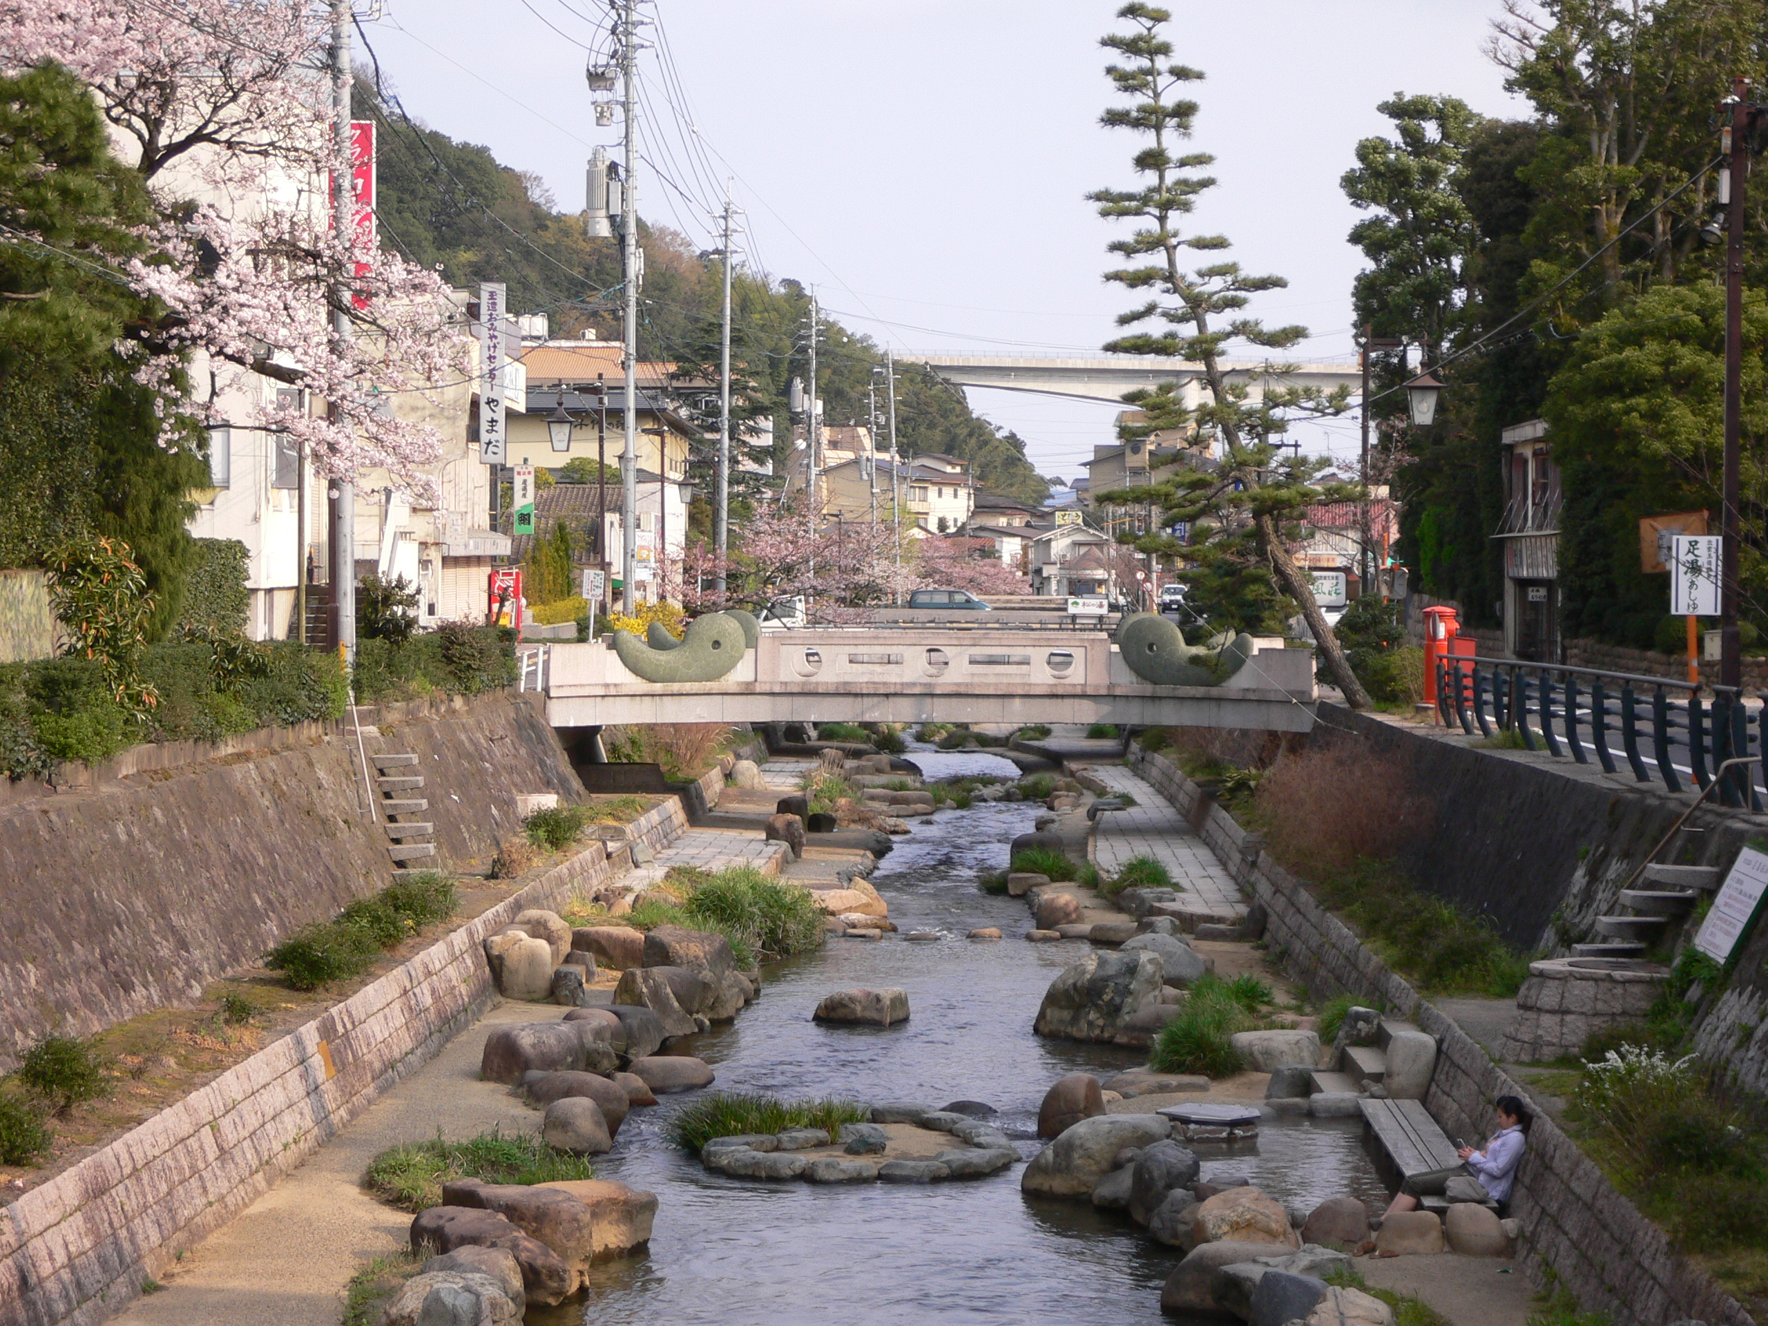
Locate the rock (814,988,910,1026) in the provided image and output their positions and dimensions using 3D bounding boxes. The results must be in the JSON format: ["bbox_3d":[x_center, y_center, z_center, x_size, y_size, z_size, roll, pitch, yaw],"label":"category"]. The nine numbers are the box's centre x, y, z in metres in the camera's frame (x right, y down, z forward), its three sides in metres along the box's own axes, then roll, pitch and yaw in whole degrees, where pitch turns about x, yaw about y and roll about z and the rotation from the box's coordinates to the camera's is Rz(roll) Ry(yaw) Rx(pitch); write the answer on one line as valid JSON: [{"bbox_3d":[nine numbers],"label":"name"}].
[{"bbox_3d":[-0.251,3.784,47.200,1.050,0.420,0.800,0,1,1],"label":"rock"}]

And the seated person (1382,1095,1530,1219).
[{"bbox_3d":[3.974,3.540,30.000,1.030,1.020,0.500,0,1,-8],"label":"seated person"}]

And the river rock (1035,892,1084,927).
[{"bbox_3d":[2.354,3.340,57.800,0.670,0.470,0.600,0,1,1],"label":"river rock"}]

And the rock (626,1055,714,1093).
[{"bbox_3d":[-1.946,3.748,39.000,0.790,0.320,0.520,0,1,0],"label":"rock"}]

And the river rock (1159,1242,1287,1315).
[{"bbox_3d":[2.160,3.855,27.000,0.850,0.430,0.650,0,1,0],"label":"river rock"}]

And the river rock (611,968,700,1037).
[{"bbox_3d":[-2.435,3.620,45.708,0.937,0.692,0.692,0,1,2],"label":"river rock"}]

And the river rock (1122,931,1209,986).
[{"bbox_3d":[3.237,3.419,49.400,0.990,0.620,0.850,0,1,0],"label":"river rock"}]

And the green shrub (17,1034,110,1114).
[{"bbox_3d":[-5.551,2.782,29.000,0.610,0.530,0.580,0,1,1],"label":"green shrub"}]

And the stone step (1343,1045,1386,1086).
[{"bbox_3d":[4.189,3.470,36.600,0.420,0.220,1.900,0,1,1],"label":"stone step"}]

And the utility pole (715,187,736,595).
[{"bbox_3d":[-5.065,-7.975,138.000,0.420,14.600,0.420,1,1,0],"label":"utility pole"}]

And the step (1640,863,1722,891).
[{"bbox_3d":[6.228,1.672,33.500,0.620,0.160,0.550,0,1,1],"label":"step"}]

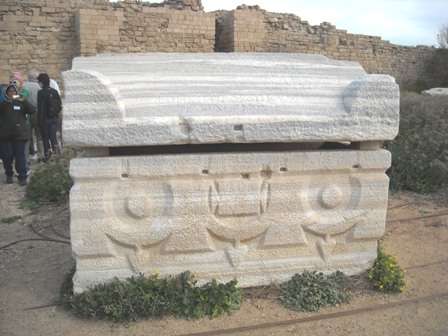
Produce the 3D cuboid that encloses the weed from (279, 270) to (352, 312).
[{"bbox_3d":[0.629,0.856,3.289,0.500,0.190,0.380,-2,11,-11],"label":"weed"}]

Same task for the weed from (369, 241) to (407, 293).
[{"bbox_3d":[1.254,0.762,3.530,0.250,0.290,0.250,-2,11,-11],"label":"weed"}]

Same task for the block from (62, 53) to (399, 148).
[{"bbox_3d":[0.041,-0.599,3.720,2.505,0.661,1.000,-2,11,-11],"label":"block"}]

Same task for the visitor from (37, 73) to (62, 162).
[{"bbox_3d":[-3.251,-0.928,8.392,0.370,1.660,0.430,6,12,25],"label":"visitor"}]

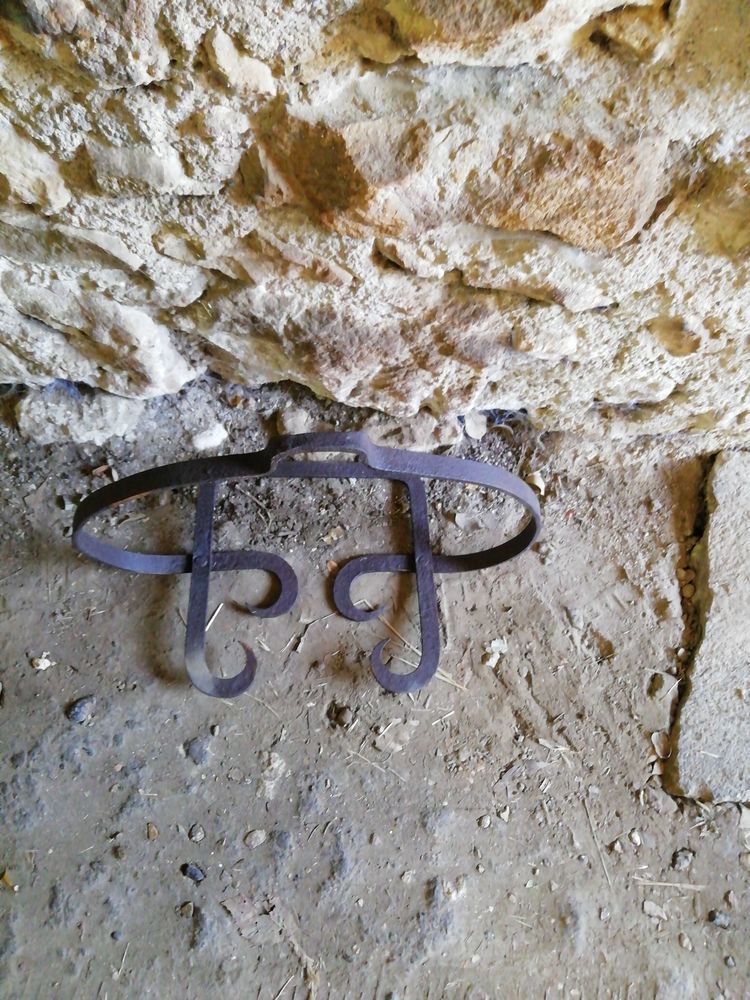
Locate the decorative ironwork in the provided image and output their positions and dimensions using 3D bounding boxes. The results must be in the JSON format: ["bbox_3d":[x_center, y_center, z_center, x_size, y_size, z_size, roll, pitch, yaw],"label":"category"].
[{"bbox_3d":[-0.079,0.014,0.833,0.530,0.265,0.325,-2,58,-1],"label":"decorative ironwork"}]

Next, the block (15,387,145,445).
[{"bbox_3d":[-0.410,-0.136,1.043,0.180,0.090,0.100,0,58,0],"label":"block"}]

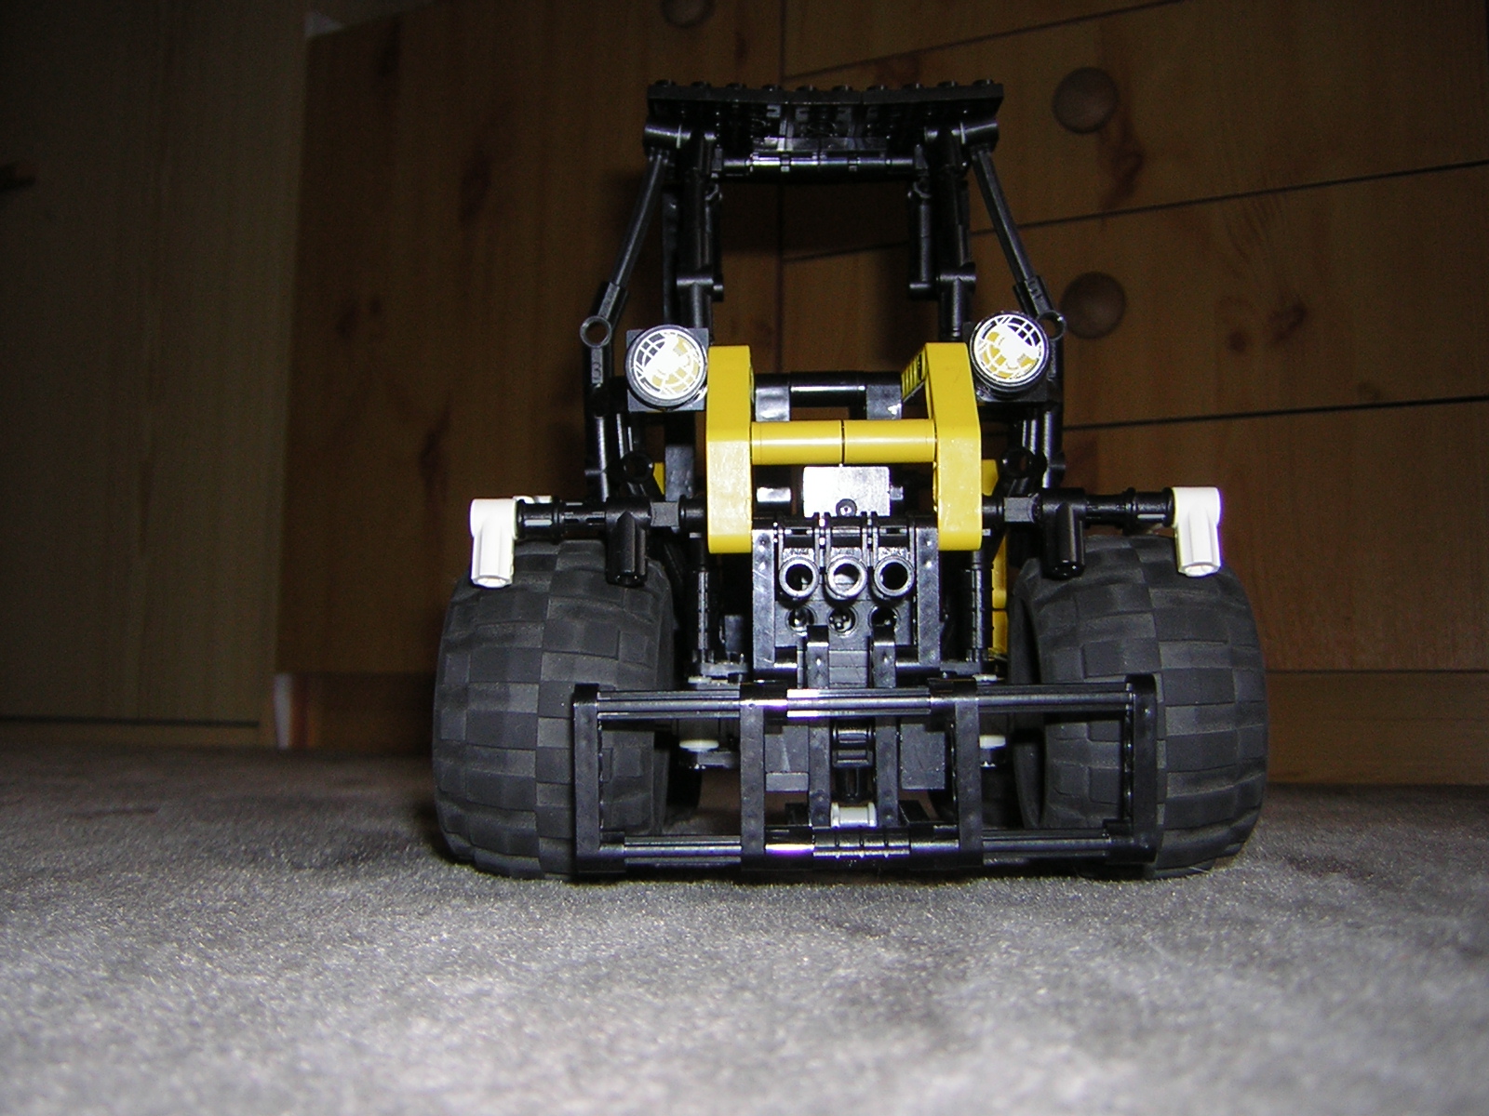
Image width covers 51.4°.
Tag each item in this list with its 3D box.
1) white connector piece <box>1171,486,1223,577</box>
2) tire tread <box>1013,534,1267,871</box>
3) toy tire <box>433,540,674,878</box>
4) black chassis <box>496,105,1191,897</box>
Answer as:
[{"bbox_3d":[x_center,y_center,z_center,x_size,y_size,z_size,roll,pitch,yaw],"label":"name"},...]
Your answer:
[{"bbox_3d":[0.082,-0.005,0.279,0.008,0.016,0.008,-2,-21,-1],"label":"white connector piece"},{"bbox_3d":[0.077,0.029,0.311,0.042,0.068,0.068,-3,-5,3],"label":"tire tread"},{"bbox_3d":[-0.037,0.030,0.311,0.042,0.068,0.068,2,-5,1],"label":"toy tire"},{"bbox_3d":[0.020,-0.021,0.384,0.115,0.168,0.262,-1,-5,1],"label":"black chassis"}]

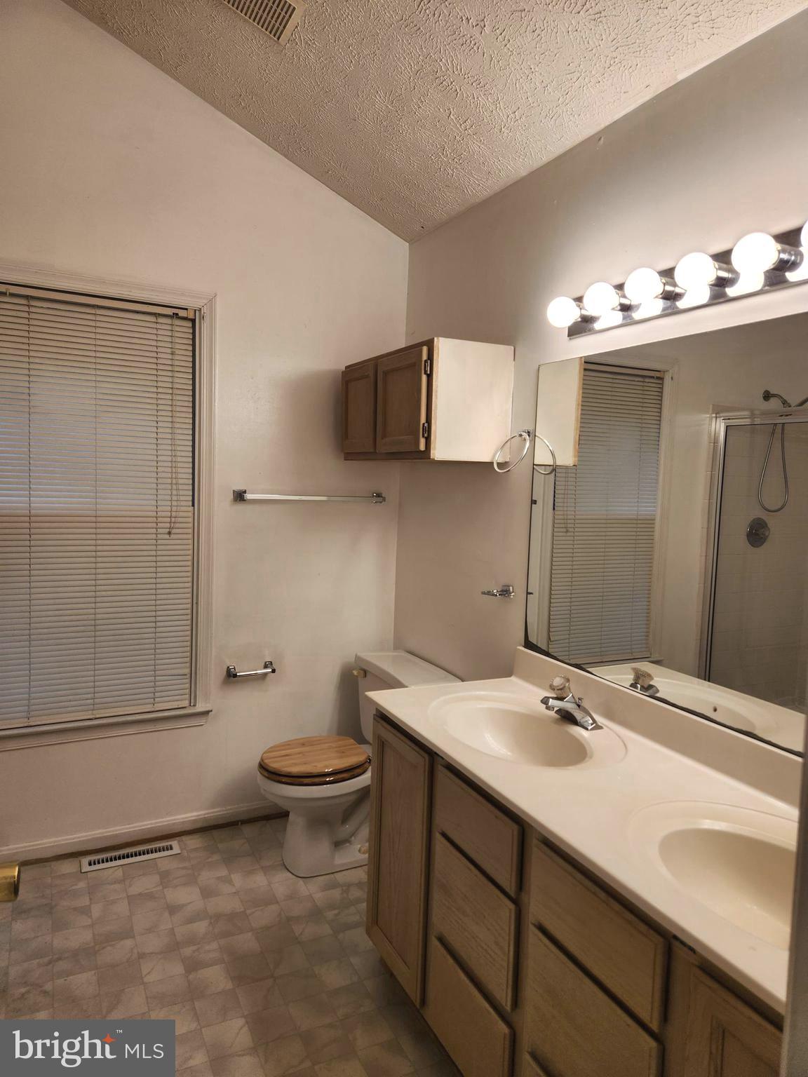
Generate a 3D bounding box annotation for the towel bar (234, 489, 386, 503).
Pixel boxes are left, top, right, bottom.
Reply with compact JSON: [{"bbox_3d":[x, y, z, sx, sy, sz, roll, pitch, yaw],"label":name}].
[{"bbox_3d":[-0.370,-0.172,2.945,0.646,0.050,0.074,-1,6,-26],"label":"towel bar"}]

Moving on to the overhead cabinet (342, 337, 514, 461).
[{"bbox_3d":[0.051,-0.477,2.641,0.320,0.383,0.756,-1,6,-26],"label":"overhead cabinet"}]

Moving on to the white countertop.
[{"bbox_3d":[0.479,0.490,1.542,0.544,0.132,1.534,-1,6,-26],"label":"white countertop"}]

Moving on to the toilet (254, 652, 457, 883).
[{"bbox_3d":[-0.210,0.859,2.742,0.693,0.712,0.484,-1,6,-26],"label":"toilet"}]

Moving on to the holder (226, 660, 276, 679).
[{"bbox_3d":[-0.613,0.532,2.898,0.195,0.048,0.079,-1,6,-26],"label":"holder"}]

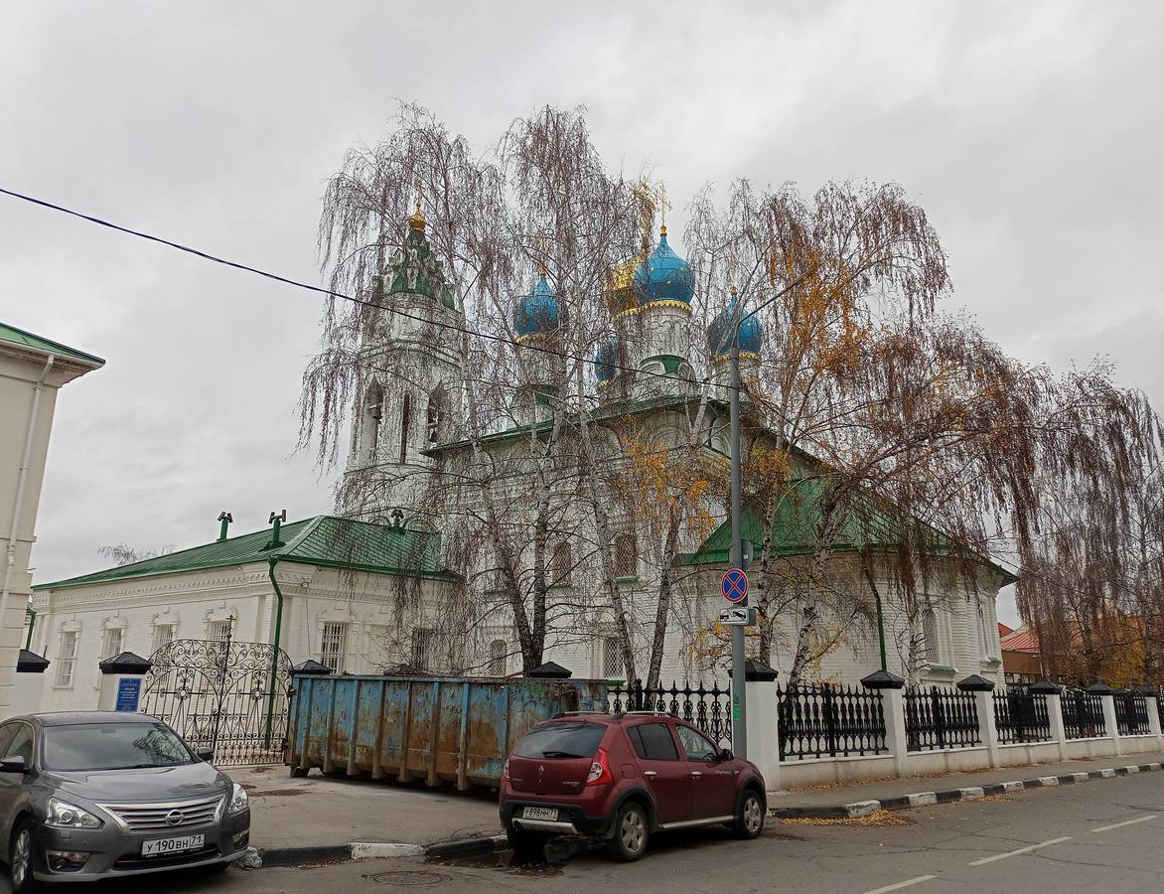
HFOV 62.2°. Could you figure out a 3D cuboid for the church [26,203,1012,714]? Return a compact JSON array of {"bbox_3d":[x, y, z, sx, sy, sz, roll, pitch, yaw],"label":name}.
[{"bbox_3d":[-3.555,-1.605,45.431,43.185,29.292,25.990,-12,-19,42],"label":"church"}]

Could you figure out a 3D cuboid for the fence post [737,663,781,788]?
[{"bbox_3d":[2.916,4.612,16.055,0.623,2.040,0.623,-12,-19,43],"label":"fence post"}]

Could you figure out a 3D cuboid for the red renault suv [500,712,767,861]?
[{"bbox_3d":[0.824,4.178,12.228,1.800,1.570,4.030,-10,-18,39],"label":"red renault suv"}]

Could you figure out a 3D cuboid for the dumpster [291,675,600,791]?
[{"bbox_3d":[-2.267,4.549,15.386,5.270,1.657,2.150,-11,-19,41],"label":"dumpster"}]

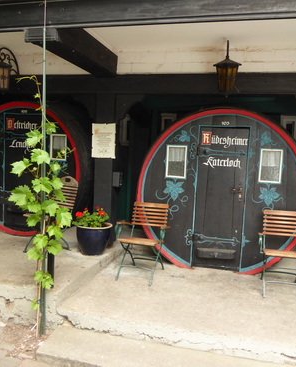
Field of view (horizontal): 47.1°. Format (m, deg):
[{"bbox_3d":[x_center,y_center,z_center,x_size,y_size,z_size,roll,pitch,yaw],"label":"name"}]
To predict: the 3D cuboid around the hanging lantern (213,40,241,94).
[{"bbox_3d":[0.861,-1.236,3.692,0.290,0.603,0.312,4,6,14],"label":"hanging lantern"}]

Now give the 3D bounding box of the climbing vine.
[{"bbox_3d":[-0.926,0.221,2.863,0.551,2.215,0.392,4,6,14],"label":"climbing vine"}]

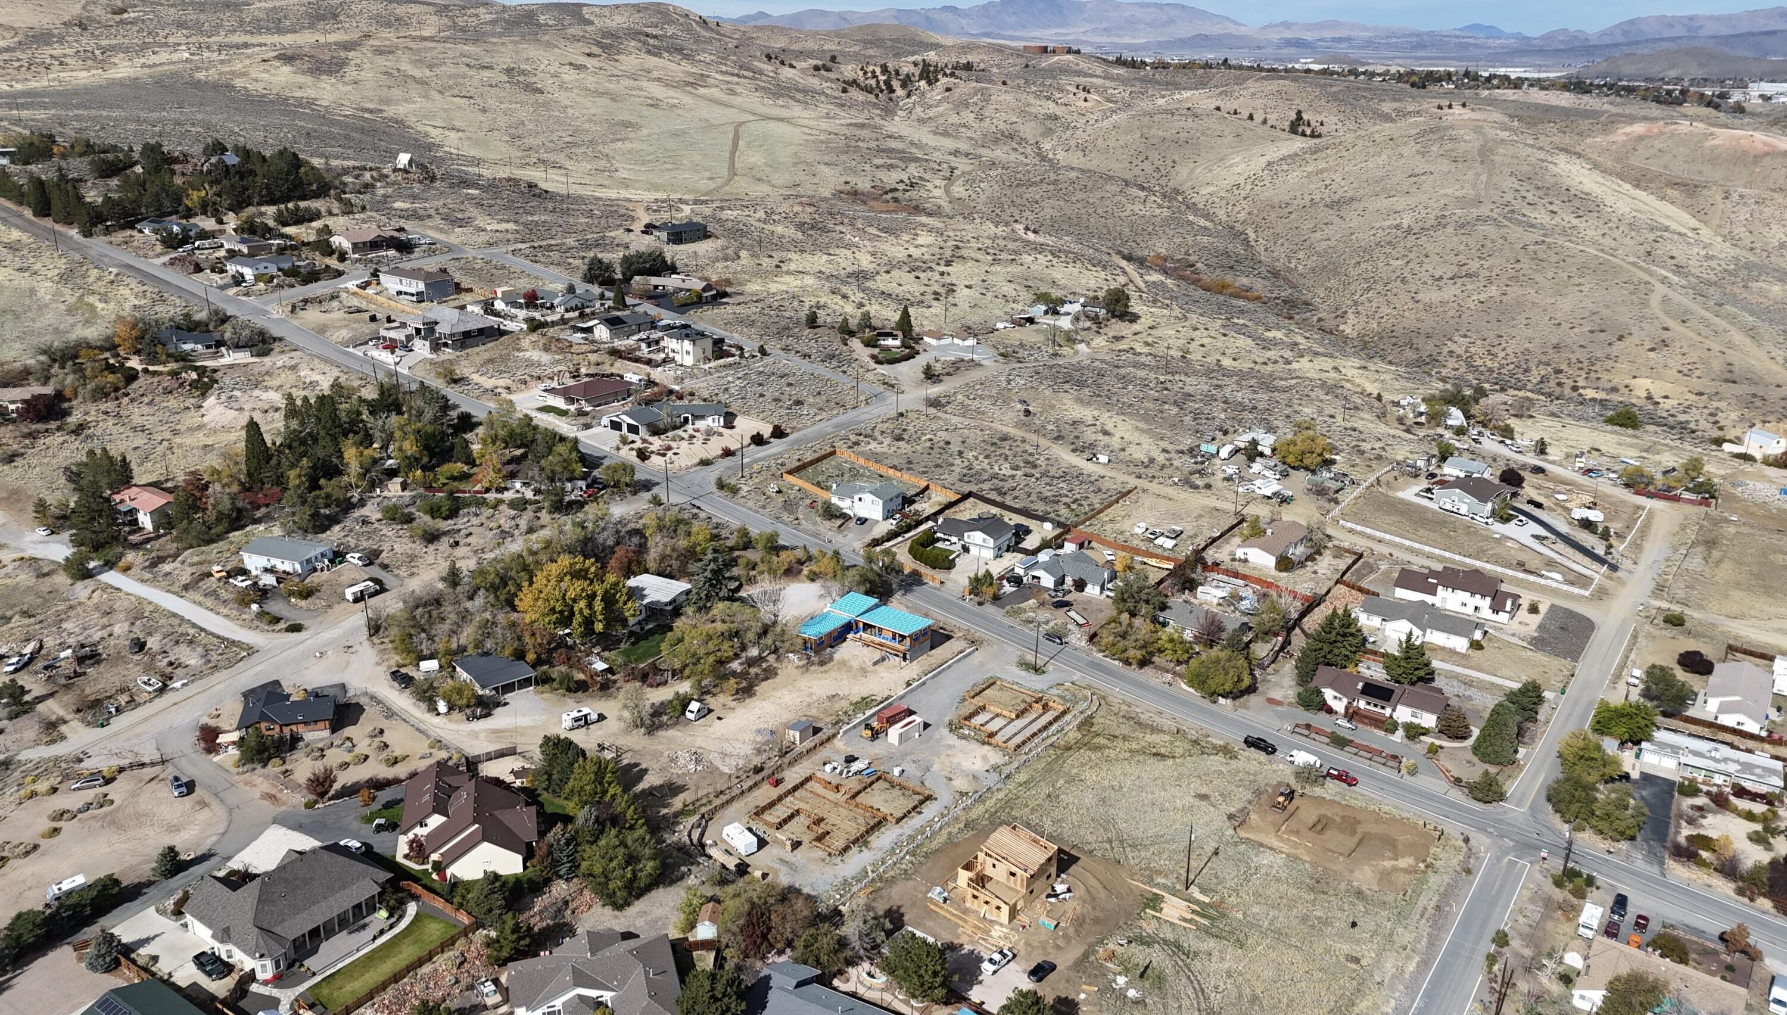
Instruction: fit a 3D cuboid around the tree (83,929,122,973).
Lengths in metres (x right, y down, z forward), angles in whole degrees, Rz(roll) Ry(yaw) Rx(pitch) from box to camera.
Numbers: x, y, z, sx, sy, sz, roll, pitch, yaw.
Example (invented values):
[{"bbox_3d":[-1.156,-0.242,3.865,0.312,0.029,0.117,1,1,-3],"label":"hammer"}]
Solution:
[{"bbox_3d":[-100.830,56.110,157.650,4.300,5.800,4.300,0,21,0],"label":"tree"}]

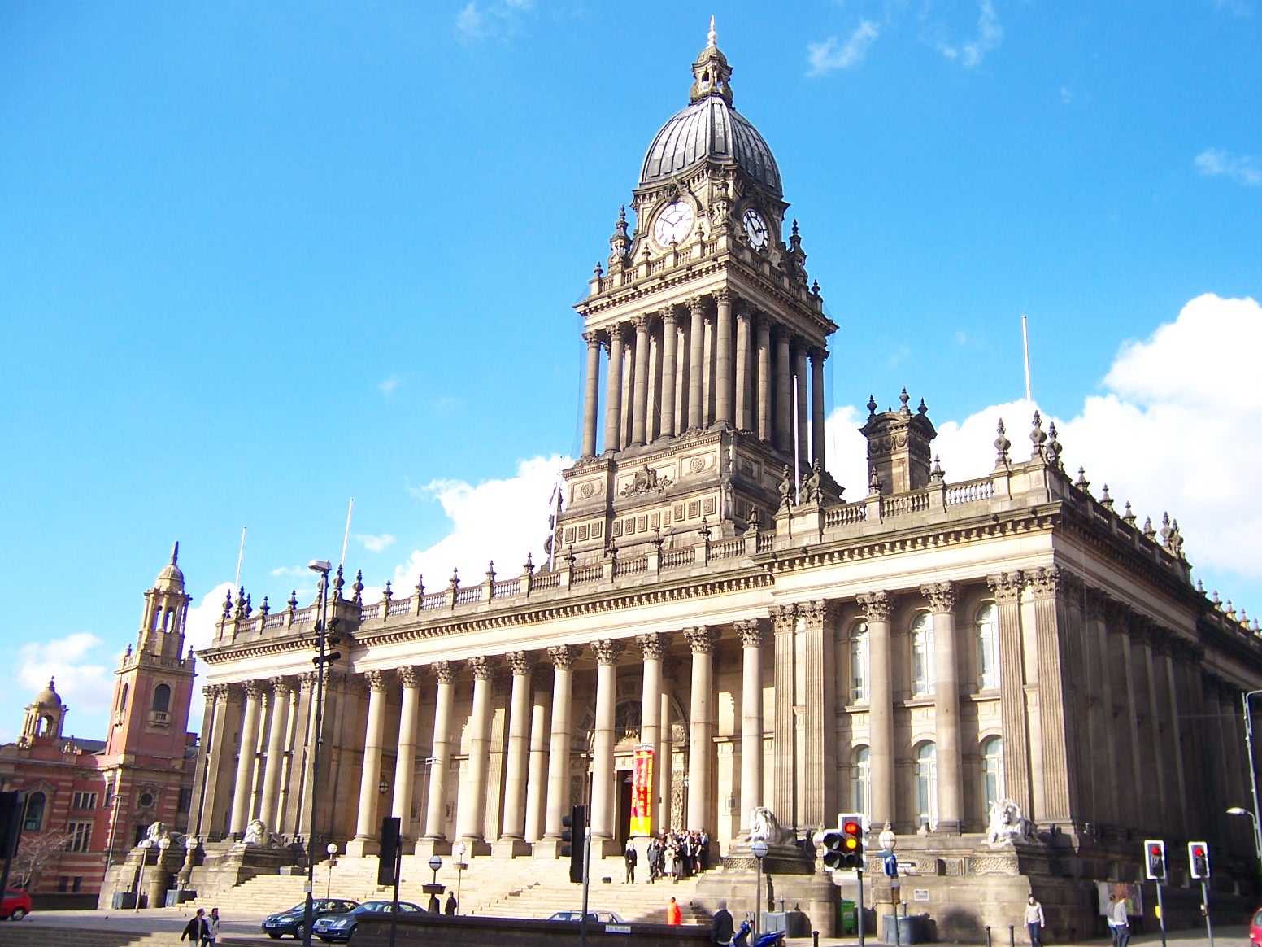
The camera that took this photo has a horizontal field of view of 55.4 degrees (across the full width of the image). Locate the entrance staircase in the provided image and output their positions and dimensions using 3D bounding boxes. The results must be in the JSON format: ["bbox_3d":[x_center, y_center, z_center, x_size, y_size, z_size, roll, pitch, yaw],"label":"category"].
[{"bbox_3d":[-8.973,20.858,60.701,36.000,3.200,8.000,-14,-24,38],"label":"entrance staircase"}]

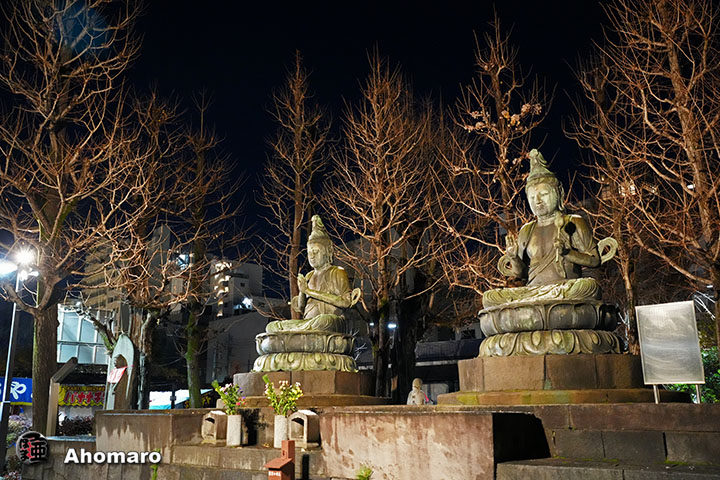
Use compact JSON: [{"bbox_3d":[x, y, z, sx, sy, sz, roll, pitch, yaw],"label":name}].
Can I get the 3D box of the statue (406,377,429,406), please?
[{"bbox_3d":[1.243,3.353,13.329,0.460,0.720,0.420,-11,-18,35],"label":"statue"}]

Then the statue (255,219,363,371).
[{"bbox_3d":[-1.117,1.158,13.918,2.250,3.600,2.200,-12,-19,38],"label":"statue"}]

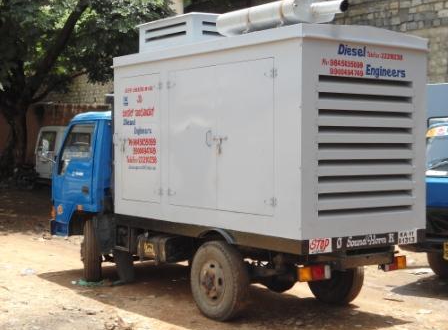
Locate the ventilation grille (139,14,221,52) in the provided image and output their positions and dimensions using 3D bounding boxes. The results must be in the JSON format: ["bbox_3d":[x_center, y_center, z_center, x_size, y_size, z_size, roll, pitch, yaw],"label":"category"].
[{"bbox_3d":[-0.169,-1.402,9.179,1.166,0.363,1.082,-1,2,-36],"label":"ventilation grille"}]

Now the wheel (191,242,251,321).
[{"bbox_3d":[-0.040,1.119,7.865,0.200,0.769,0.769,-1,2,-36],"label":"wheel"}]

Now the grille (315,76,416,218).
[{"bbox_3d":[1.296,-0.162,7.287,1.225,1.217,0.060,-1,2,-36],"label":"grille"}]

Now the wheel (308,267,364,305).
[{"bbox_3d":[1.167,1.102,8.752,0.200,0.769,0.769,-1,2,-36],"label":"wheel"}]

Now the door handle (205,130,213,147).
[{"bbox_3d":[-0.151,-0.254,7.873,0.050,0.162,0.025,-1,2,-36],"label":"door handle"}]

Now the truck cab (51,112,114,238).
[{"bbox_3d":[-1.246,0.121,10.745,1.622,1.631,1.470,-1,2,-36],"label":"truck cab"}]

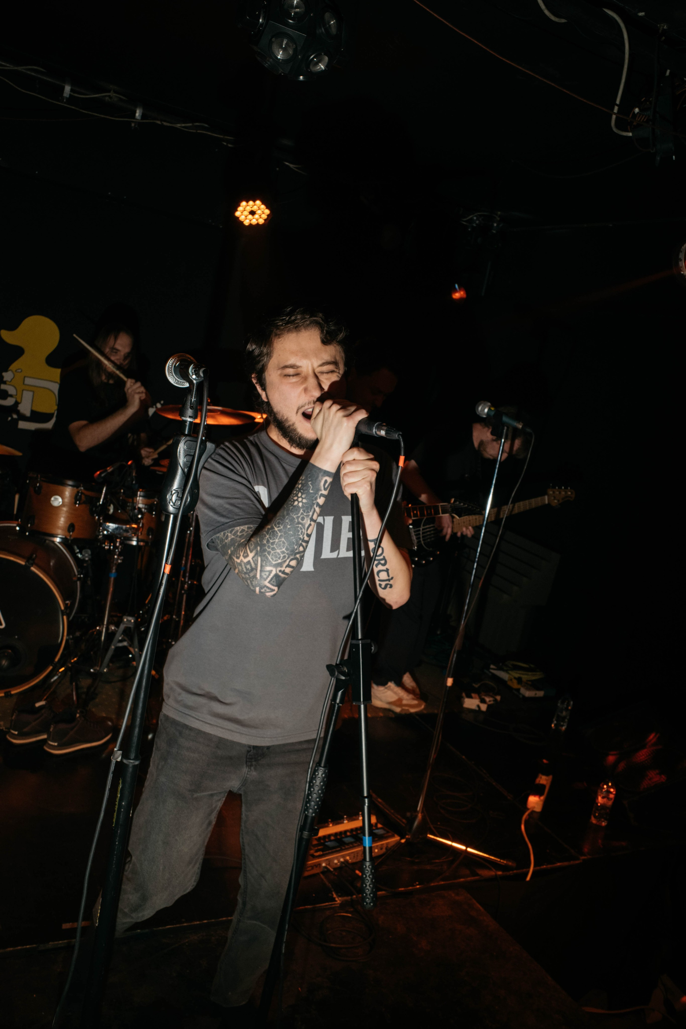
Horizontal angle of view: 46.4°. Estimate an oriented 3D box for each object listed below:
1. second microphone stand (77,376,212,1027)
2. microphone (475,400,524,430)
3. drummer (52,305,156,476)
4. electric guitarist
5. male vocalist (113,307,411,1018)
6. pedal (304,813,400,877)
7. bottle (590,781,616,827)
[{"bbox_3d":[-0.336,0.568,1.209,0.420,1.560,0.420,10,9,0],"label":"second microphone stand"},{"bbox_3d":[0.500,-0.313,2.550,0.163,0.052,0.052,25,0,0],"label":"microphone"},{"bbox_3d":[-1.185,-0.193,3.806,0.660,1.420,0.780,7,10,-20],"label":"drummer"},{"bbox_3d":[0.461,0.262,3.801,0.620,1.500,0.560,16,11,30],"label":"electric guitarist"},{"bbox_3d":[-0.229,0.450,1.683,0.560,1.700,0.620,8,10,-11],"label":"male vocalist"},{"bbox_3d":[-0.015,1.098,2.723,0.400,0.066,0.200,3,12,-37],"label":"pedal"},{"bbox_3d":[1.046,1.146,3.193,0.066,0.190,0.066,10,9,0],"label":"bottle"}]

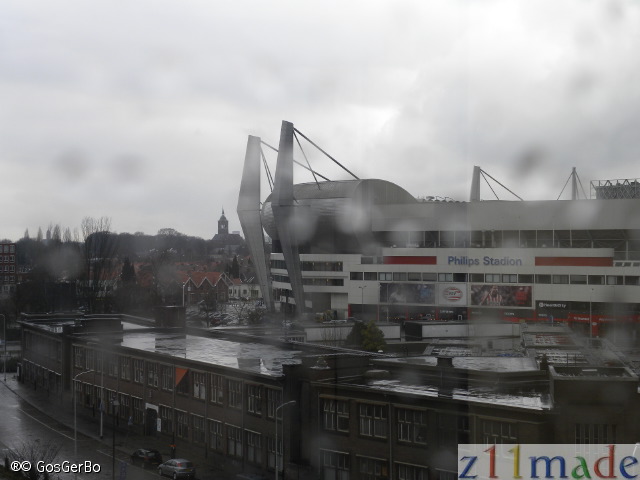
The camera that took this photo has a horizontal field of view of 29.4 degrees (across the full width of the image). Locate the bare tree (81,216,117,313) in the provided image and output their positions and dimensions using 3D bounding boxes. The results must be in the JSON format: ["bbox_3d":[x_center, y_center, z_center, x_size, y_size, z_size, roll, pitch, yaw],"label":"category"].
[{"bbox_3d":[-60.770,7.552,335.138,9.800,28.100,9.800,0,-1,0],"label":"bare tree"}]

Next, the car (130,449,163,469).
[{"bbox_3d":[-15.048,18.775,105.507,1.680,1.430,3.850,0,-1,-29],"label":"car"}]

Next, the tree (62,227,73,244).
[{"bbox_3d":[-97.217,8.816,470.137,4.200,28.000,4.200,0,-1,0],"label":"tree"}]

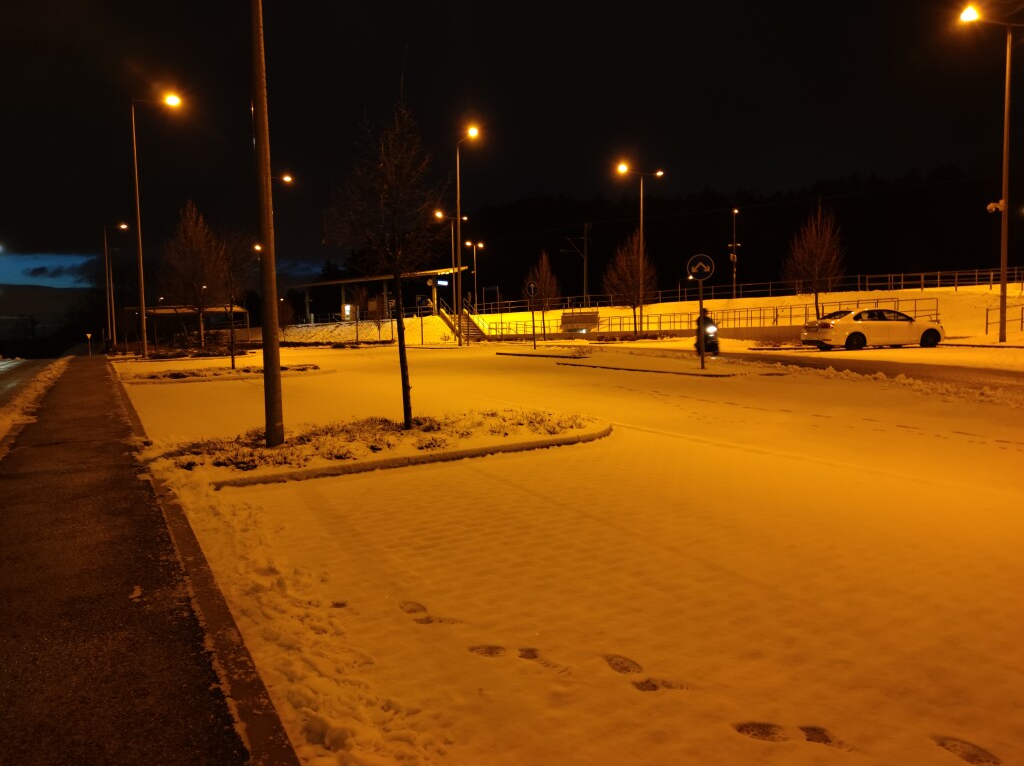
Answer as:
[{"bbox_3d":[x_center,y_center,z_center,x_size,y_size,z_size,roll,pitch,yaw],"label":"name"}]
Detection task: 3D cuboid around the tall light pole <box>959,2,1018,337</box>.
[{"bbox_3d":[17.746,-7.105,25.426,3.800,11.328,0.450,-2,4,-19],"label":"tall light pole"}]

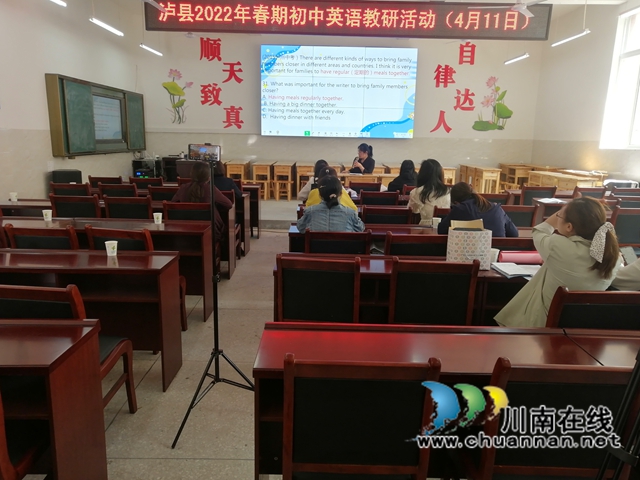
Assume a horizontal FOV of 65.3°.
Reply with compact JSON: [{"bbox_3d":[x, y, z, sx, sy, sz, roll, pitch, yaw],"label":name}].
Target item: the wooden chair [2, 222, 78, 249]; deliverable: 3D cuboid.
[{"bbox_3d":[-1.804,0.299,3.552,0.450,0.900,0.550,1,11,-1],"label":"wooden chair"}]

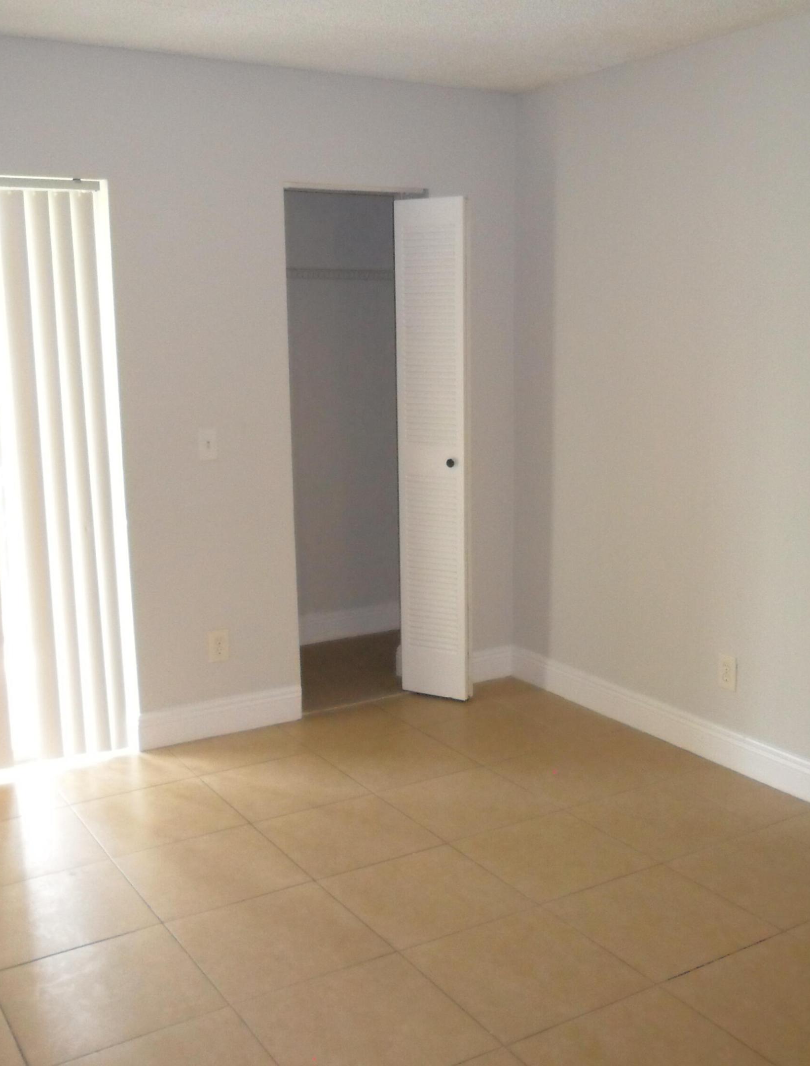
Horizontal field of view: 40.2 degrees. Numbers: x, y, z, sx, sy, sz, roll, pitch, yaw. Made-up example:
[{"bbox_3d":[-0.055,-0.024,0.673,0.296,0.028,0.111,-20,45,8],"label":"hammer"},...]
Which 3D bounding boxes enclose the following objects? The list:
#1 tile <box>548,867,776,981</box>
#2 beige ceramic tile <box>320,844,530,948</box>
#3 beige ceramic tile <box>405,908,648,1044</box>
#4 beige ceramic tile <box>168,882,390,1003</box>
[{"bbox_3d":[0.652,0.992,2.848,0.431,0.010,0.431,-6,11,-31],"label":"tile"},{"bbox_3d":[0.055,0.982,3.018,0.437,0.010,0.437,-6,11,-31],"label":"beige ceramic tile"},{"bbox_3d":[0.281,1.034,2.625,0.431,0.010,0.431,-6,11,-31],"label":"beige ceramic tile"},{"bbox_3d":[-0.317,1.012,2.760,0.430,0.010,0.430,-6,11,-31],"label":"beige ceramic tile"}]

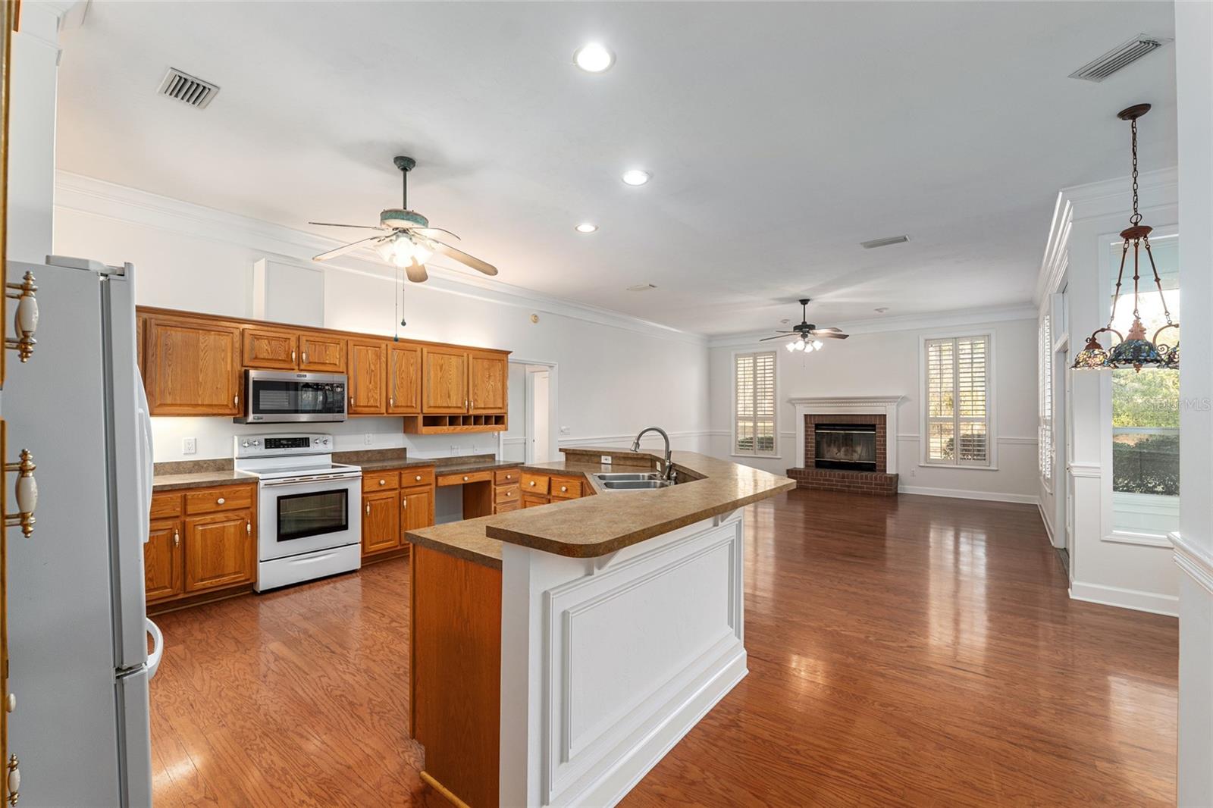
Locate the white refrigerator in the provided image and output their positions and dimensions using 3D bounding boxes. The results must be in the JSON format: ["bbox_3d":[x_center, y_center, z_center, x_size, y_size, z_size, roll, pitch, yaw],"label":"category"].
[{"bbox_3d":[-1.742,0.558,1.176,0.897,1.769,0.797,-1,-1,40],"label":"white refrigerator"}]

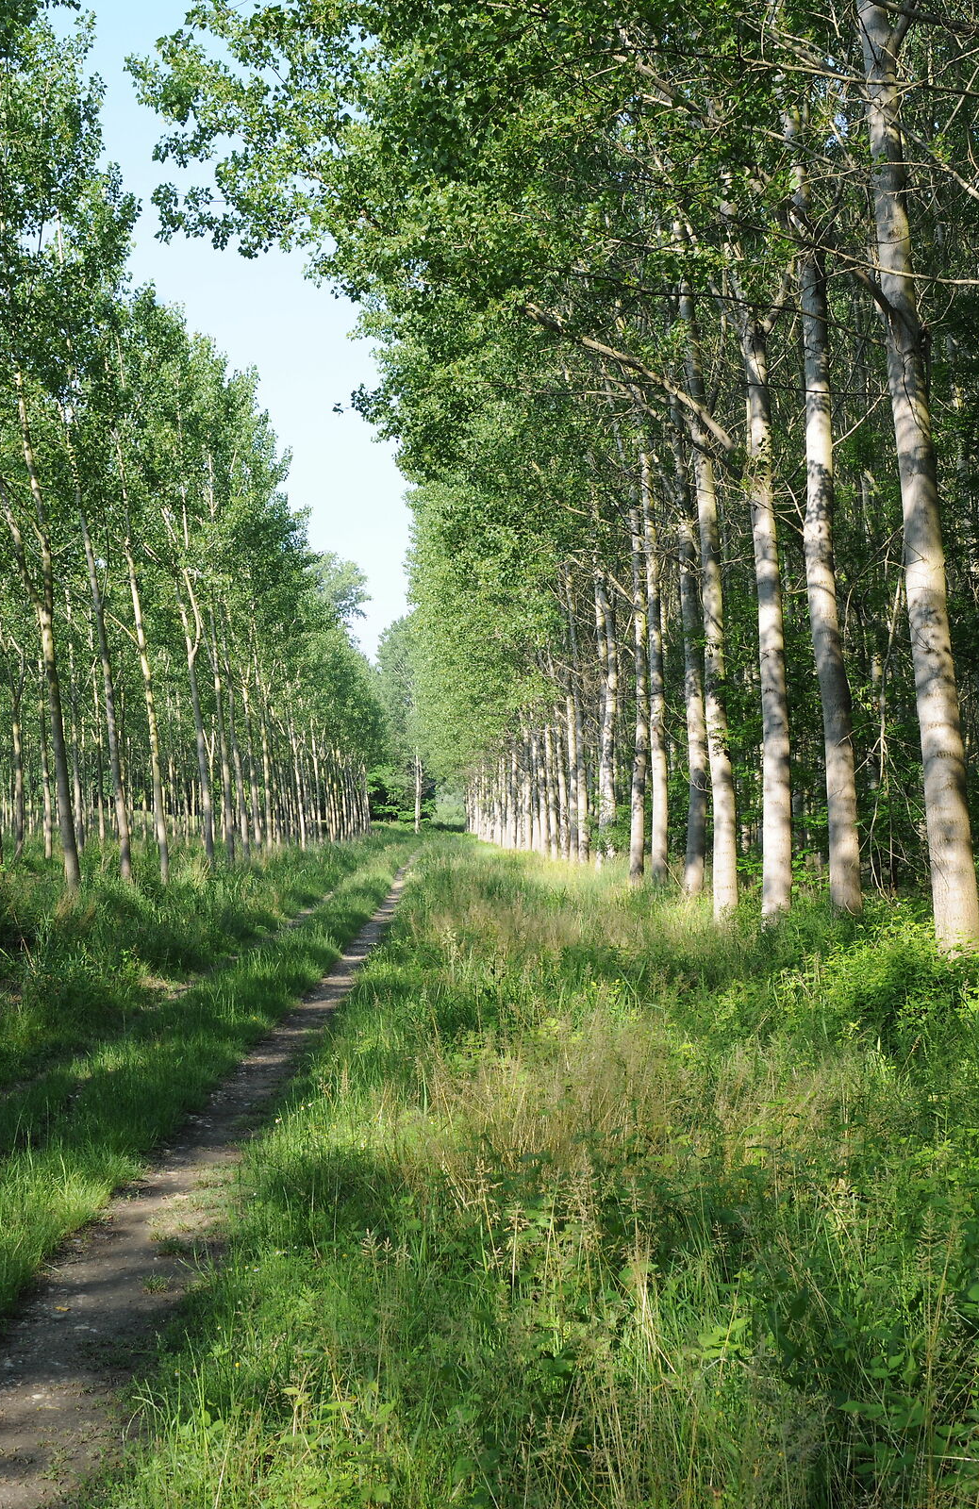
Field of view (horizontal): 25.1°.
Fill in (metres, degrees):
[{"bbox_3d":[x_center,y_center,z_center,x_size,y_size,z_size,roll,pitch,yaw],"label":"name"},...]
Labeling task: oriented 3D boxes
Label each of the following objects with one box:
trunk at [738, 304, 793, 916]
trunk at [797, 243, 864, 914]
[{"bbox_3d":[3.649,-1.836,29.015,0.460,8.280,0.420,-2,-2,0],"label":"trunk"},{"bbox_3d":[3.750,-1.824,24.307,0.460,7.710,0.420,-3,-2,0],"label":"trunk"}]

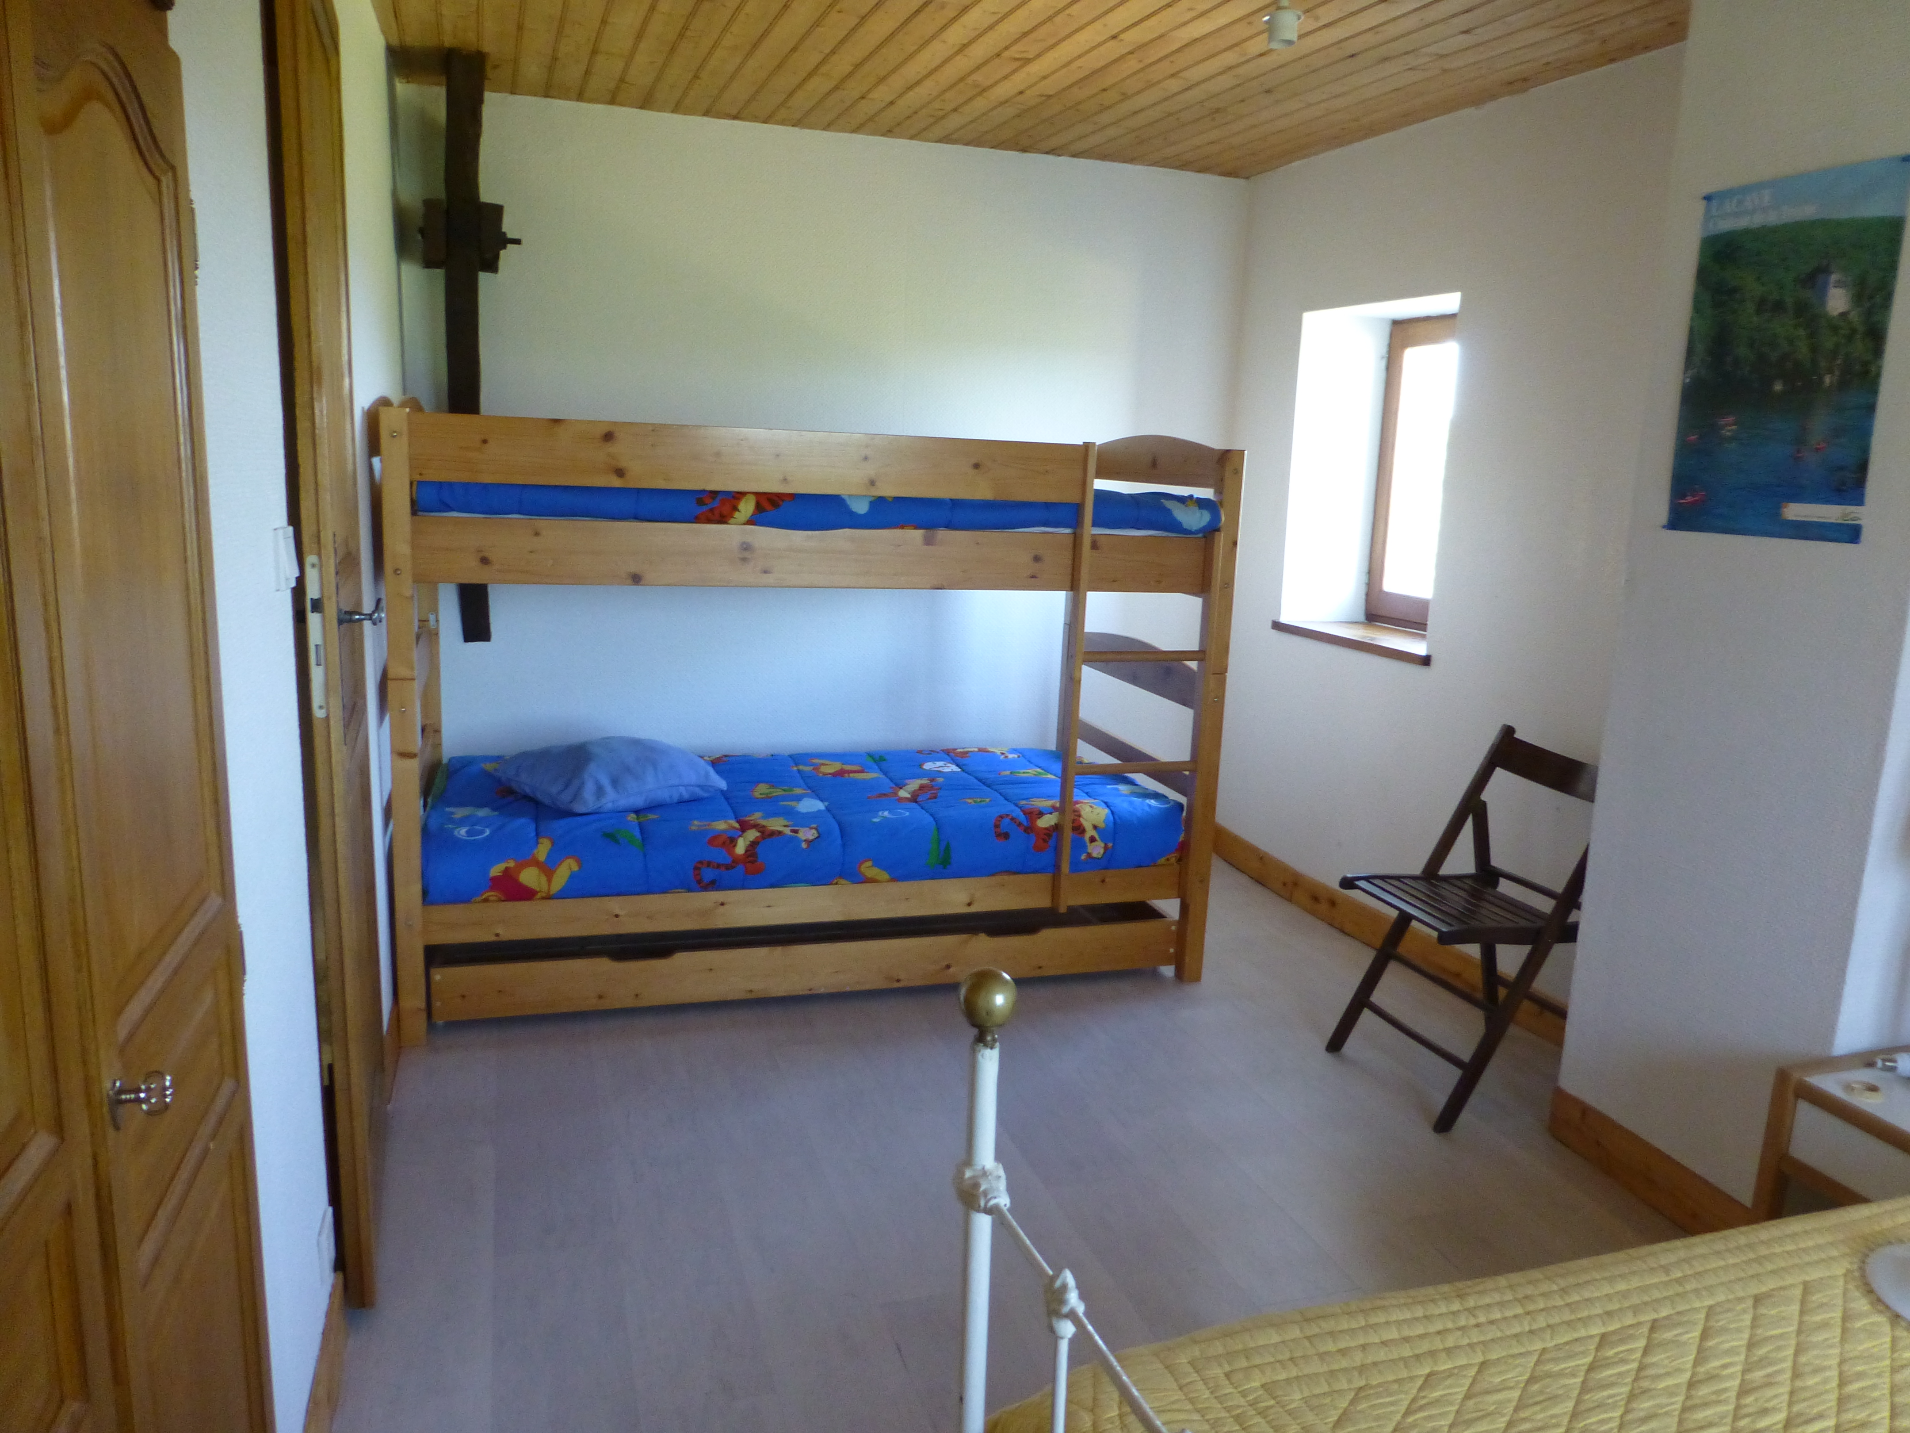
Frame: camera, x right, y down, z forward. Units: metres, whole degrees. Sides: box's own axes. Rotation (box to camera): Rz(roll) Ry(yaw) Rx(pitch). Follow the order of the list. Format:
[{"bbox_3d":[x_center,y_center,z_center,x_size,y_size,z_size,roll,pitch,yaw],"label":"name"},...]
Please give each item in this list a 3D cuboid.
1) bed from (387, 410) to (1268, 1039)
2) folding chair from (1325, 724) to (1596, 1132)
[{"bbox_3d":[-0.402,-0.072,3.571,1.980,1.421,1.010,-1,11,-18],"label":"bed"},{"bbox_3d":[1.159,0.445,2.940,0.505,0.782,0.426,-1,11,-18],"label":"folding chair"}]

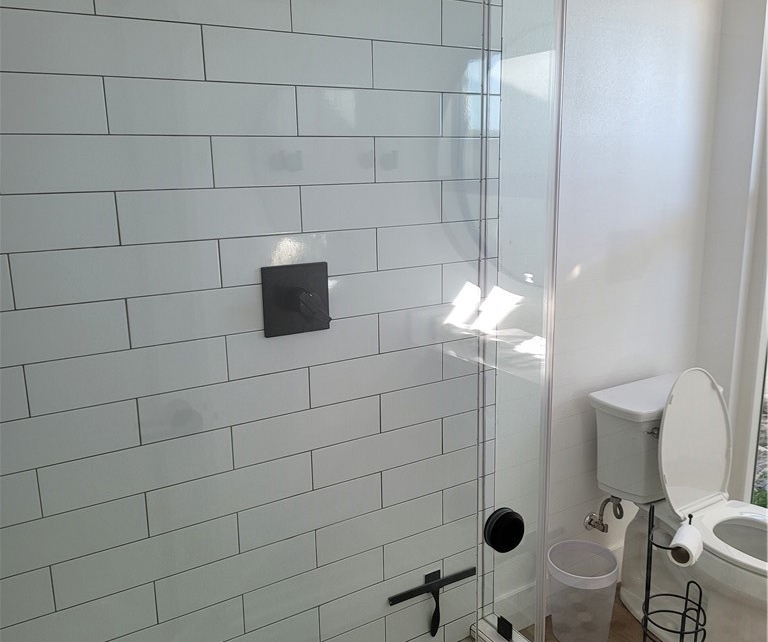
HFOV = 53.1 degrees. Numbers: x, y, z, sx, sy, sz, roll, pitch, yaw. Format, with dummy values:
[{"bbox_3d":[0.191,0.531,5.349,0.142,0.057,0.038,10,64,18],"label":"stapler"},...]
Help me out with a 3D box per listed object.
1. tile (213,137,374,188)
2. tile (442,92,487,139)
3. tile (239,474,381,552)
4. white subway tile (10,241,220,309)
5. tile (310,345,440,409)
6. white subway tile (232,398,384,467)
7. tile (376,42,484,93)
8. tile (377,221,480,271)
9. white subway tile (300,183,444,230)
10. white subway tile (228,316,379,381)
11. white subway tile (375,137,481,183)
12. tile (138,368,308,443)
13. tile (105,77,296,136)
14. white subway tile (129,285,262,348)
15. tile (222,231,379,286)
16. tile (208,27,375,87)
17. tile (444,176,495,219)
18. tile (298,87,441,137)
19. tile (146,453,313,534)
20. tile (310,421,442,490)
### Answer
[{"bbox_3d":[-0.192,-0.355,1.702,0.402,0.103,0.010,-9,15,-32],"label":"tile"},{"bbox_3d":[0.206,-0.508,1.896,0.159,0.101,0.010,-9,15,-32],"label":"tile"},{"bbox_3d":[-0.169,0.460,1.861,0.392,0.102,0.009,-9,15,-32],"label":"tile"},{"bbox_3d":[-0.511,-0.095,1.506,0.390,0.101,0.010,-9,15,-32],"label":"white subway tile"},{"bbox_3d":[-0.014,0.133,1.931,0.402,0.103,0.010,-9,15,-32],"label":"tile"},{"bbox_3d":[-0.173,0.256,1.805,0.390,0.101,0.010,-9,15,-32],"label":"white subway tile"},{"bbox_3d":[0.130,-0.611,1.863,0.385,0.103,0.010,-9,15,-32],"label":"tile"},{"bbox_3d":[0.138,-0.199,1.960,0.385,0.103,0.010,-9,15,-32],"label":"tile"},{"bbox_3d":[-0.023,-0.277,1.834,0.402,0.103,0.010,-9,15,-32],"label":"white subway tile"},{"bbox_3d":[-0.177,0.056,1.760,0.390,0.101,0.010,-9,15,-32],"label":"white subway tile"},{"bbox_3d":[0.129,-0.394,1.868,0.361,0.101,0.010,-9,15,-32],"label":"white subway tile"},{"bbox_3d":[-0.341,0.183,1.686,0.392,0.102,0.009,-9,15,-32],"label":"tile"},{"bbox_3d":[-0.355,-0.427,1.544,0.392,0.102,0.009,-9,15,-32],"label":"tile"},{"bbox_3d":[-0.345,-0.020,1.639,0.392,0.102,0.009,-9,15,-32],"label":"white subway tile"},{"bbox_3d":[-0.182,-0.144,1.714,0.390,0.101,0.010,-9,15,-32],"label":"tile"},{"bbox_3d":[-0.193,-0.552,1.622,0.390,0.101,0.010,-9,15,-32],"label":"tile"},{"bbox_3d":[0.218,-0.308,1.953,0.177,0.102,0.009,-9,15,-32],"label":"tile"},{"bbox_3d":[-0.025,-0.473,1.749,0.390,0.101,0.010,-9,15,-32],"label":"tile"},{"bbox_3d":[-0.336,0.385,1.733,0.392,0.102,0.009,-9,15,-32],"label":"tile"},{"bbox_3d":[-0.008,0.333,1.941,0.392,0.102,0.009,-9,15,-32],"label":"tile"}]

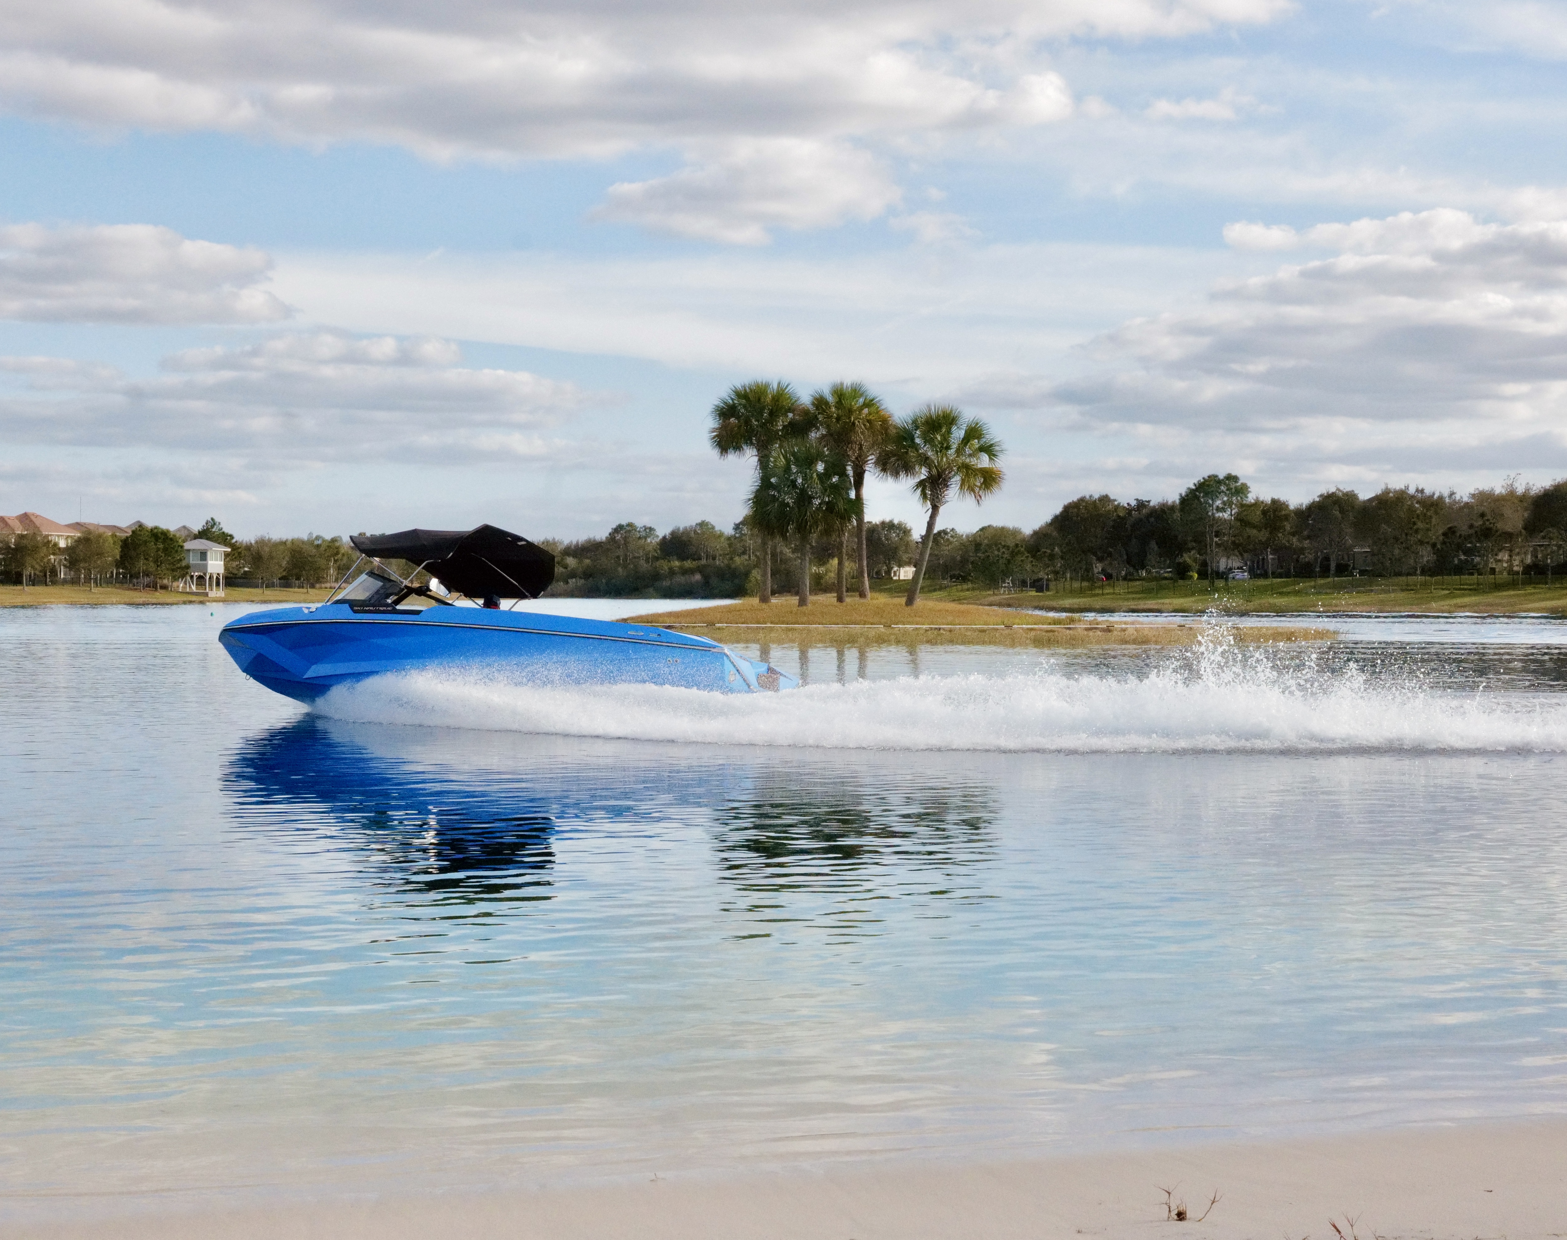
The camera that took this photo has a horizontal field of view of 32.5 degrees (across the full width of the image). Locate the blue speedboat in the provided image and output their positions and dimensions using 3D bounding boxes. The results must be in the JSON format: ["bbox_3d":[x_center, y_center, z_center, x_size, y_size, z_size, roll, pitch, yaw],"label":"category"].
[{"bbox_3d":[-3.217,0.034,31.300,6.700,2.200,2.400,3,1,3],"label":"blue speedboat"}]

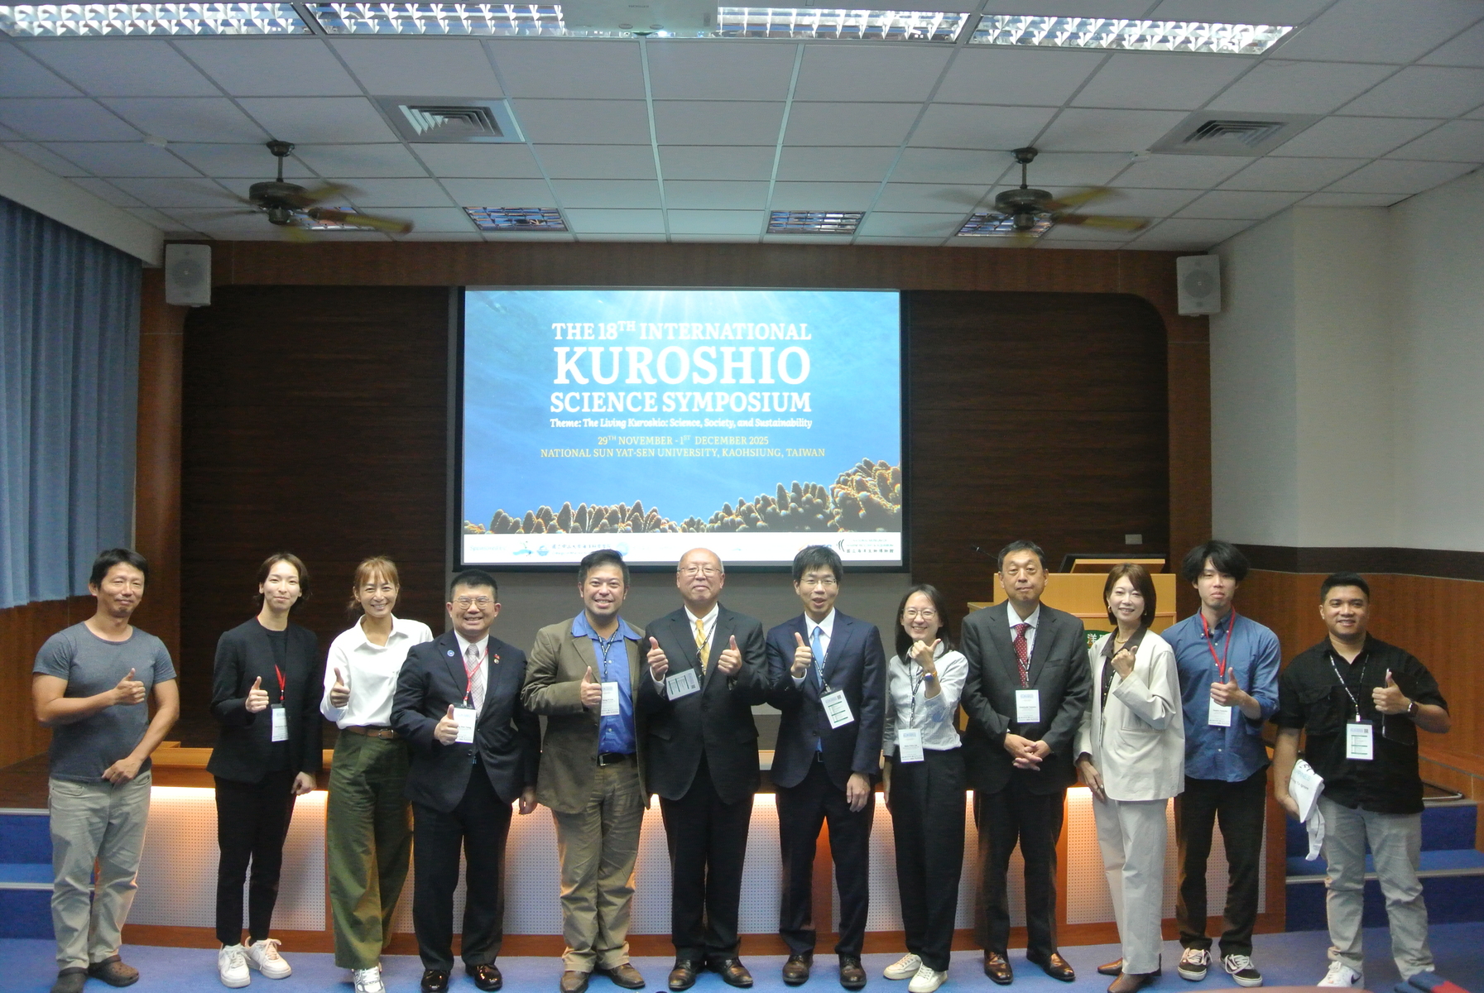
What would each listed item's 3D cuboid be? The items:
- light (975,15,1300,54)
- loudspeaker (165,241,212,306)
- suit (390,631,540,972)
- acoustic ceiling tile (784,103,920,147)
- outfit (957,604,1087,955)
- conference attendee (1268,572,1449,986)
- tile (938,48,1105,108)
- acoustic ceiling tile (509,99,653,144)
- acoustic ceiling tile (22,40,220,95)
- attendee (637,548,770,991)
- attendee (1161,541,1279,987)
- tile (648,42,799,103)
[{"bbox_3d":[1.433,-1.737,4.134,1.200,0.090,0.310,0,-1,-2],"label":"light"},{"bbox_3d":[-3.540,-1.410,7.120,0.270,0.395,0.240,0,4,-21],"label":"loudspeaker"},{"bbox_3d":[-1.110,1.218,4.464,0.587,1.358,0.420,0,0,-10],"label":"suit"},{"bbox_3d":[0.498,-1.716,5.157,0.600,0.018,0.600,0,-1,-2],"label":"acoustic ceiling tile"},{"bbox_3d":[1.156,1.168,4.564,0.530,1.471,0.370,0,0,6],"label":"outfit"},{"bbox_3d":[2.459,1.116,4.460,0.630,1.630,0.430,0,-1,18],"label":"conference attendee"},{"bbox_3d":[1.119,-1.714,4.574,0.600,0.018,0.600,0,-1,-2],"label":"tile"},{"bbox_3d":[-0.708,-1.720,5.118,0.600,0.018,0.600,0,-1,-2],"label":"acoustic ceiling tile"},{"bbox_3d":[-2.483,-1.721,4.470,0.600,0.018,0.600,0,-1,-2],"label":"acoustic ceiling tile"},{"bbox_3d":[-0.152,1.063,4.460,0.520,1.720,0.440,0,-1,0],"label":"attendee"},{"bbox_3d":[1.950,1.062,4.549,0.469,1.755,0.420,0,0,10],"label":"attendee"},{"bbox_3d":[-0.085,-1.720,4.490,0.600,0.020,0.600,0,0,-2],"label":"tile"}]

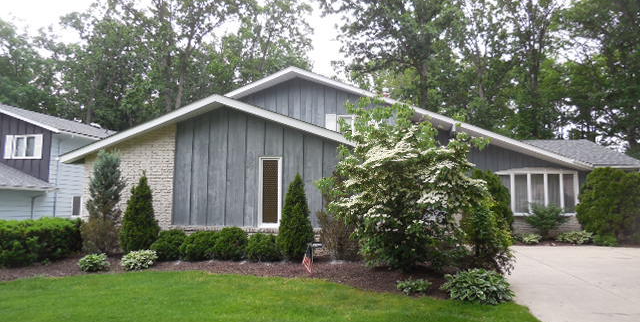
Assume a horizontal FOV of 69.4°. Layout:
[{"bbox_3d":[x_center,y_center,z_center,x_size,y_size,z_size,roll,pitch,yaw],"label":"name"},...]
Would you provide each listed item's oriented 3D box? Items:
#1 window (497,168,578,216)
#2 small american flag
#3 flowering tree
[{"bbox_3d":[7.028,0.983,14.900,2.500,1.520,0.350,-1,-6,11],"label":"window"},{"bbox_3d":[-0.212,1.656,7.850,0.160,0.500,0.100,1,-6,0],"label":"small american flag"},{"bbox_3d":[1.535,0.474,8.600,3.050,3.050,2.800,1,-6,0],"label":"flowering tree"}]

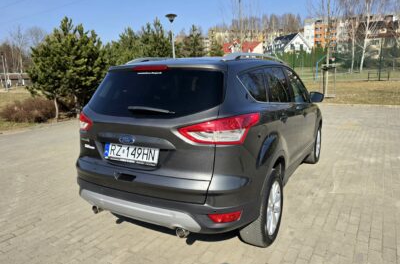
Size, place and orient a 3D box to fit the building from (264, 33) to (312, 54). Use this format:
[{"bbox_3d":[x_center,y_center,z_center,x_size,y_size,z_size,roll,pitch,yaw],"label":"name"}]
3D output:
[{"bbox_3d":[23.307,-22.517,70.000,8.300,7.600,10.500,-5,11,-19],"label":"building"}]

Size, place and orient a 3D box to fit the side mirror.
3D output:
[{"bbox_3d":[1.740,-0.508,3.921,0.210,0.165,0.130,4,11,30],"label":"side mirror"}]

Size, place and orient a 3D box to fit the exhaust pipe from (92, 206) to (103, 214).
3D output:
[{"bbox_3d":[-0.869,0.659,2.303,0.080,0.076,0.120,4,11,30],"label":"exhaust pipe"}]

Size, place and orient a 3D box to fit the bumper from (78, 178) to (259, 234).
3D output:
[{"bbox_3d":[-0.452,0.536,2.132,1.780,0.340,0.420,4,11,30],"label":"bumper"}]

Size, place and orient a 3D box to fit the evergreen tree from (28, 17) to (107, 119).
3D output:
[{"bbox_3d":[-5.384,-2.580,10.800,3.000,4.150,2.900,-7,11,-25],"label":"evergreen tree"}]

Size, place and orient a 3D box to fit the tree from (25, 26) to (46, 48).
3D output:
[{"bbox_3d":[-25.993,-11.930,42.000,4.200,9.500,4.200,-8,12,-30],"label":"tree"}]

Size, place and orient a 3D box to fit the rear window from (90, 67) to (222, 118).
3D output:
[{"bbox_3d":[-0.419,-0.297,2.096,1.310,0.430,0.130,4,-19,30],"label":"rear window"}]

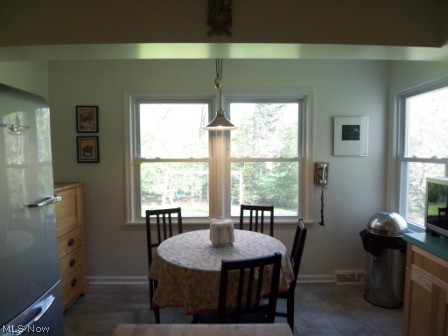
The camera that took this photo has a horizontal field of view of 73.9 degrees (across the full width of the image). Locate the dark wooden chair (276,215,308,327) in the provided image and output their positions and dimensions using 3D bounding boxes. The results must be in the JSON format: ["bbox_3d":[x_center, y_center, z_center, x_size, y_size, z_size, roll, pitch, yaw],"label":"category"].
[{"bbox_3d":[0.383,0.898,2.391,0.493,0.906,0.413,0,4,6],"label":"dark wooden chair"}]

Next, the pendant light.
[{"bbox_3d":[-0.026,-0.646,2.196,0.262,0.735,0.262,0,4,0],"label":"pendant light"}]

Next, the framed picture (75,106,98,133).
[{"bbox_3d":[-1.461,-0.515,3.185,0.234,0.289,0.023,0,4,0],"label":"framed picture"}]

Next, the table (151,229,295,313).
[{"bbox_3d":[-0.012,0.998,2.392,1.070,0.756,1.070,0,3,0],"label":"table"}]

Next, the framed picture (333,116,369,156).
[{"bbox_3d":[1.365,-0.339,3.194,0.377,0.418,0.035,0,4,0],"label":"framed picture"}]

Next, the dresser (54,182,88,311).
[{"bbox_3d":[-1.641,0.765,2.622,0.463,1.154,0.805,0,4,0],"label":"dresser"}]

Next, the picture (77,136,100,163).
[{"bbox_3d":[-1.460,-0.195,3.207,0.237,0.287,0.023,0,4,0],"label":"picture"}]

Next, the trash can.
[{"bbox_3d":[1.606,0.866,2.940,0.413,0.891,0.403,3,5,37],"label":"trash can"}]

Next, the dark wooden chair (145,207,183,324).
[{"bbox_3d":[-0.483,0.878,2.732,0.413,0.906,0.493,-2,4,-25],"label":"dark wooden chair"}]

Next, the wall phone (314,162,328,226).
[{"bbox_3d":[1.047,0.292,3.204,0.141,0.695,0.101,0,4,0],"label":"wall phone"}]

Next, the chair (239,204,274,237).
[{"bbox_3d":[0.302,0.865,2.893,0.413,0.906,0.493,1,4,12],"label":"chair"}]

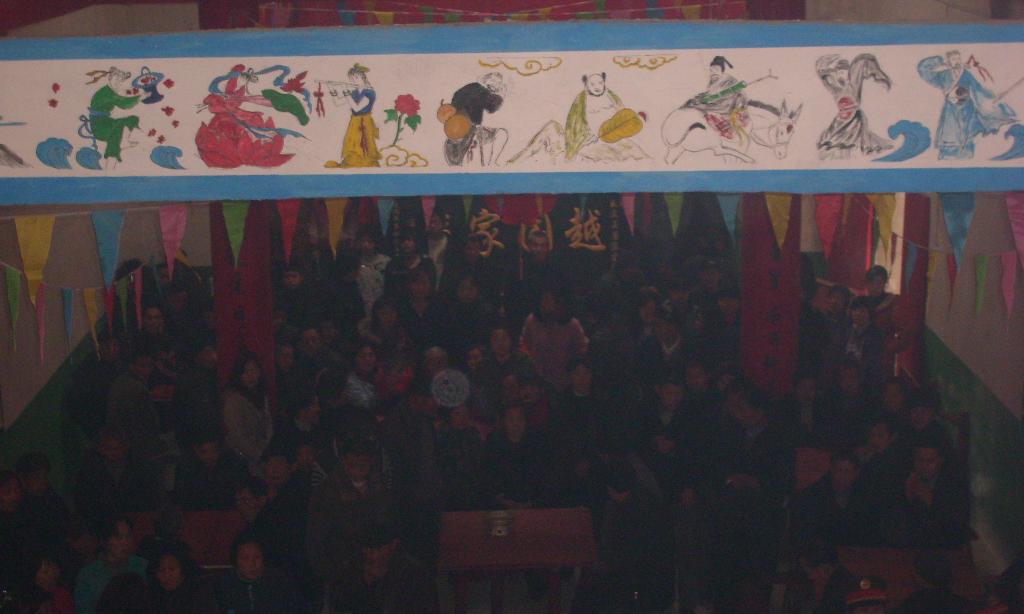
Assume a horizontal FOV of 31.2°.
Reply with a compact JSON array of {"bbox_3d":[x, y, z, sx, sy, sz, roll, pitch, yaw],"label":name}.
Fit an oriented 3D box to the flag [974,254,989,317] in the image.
[{"bbox_3d":[2.204,-0.096,8.610,0.020,0.300,0.215,-1,14,0],"label":"flag"}]

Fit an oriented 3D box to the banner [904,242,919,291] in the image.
[{"bbox_3d":[2.171,-0.210,9.990,0.020,0.300,0.215,-1,14,0],"label":"banner"}]

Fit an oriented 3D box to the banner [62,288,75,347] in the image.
[{"bbox_3d":[-1.741,0.073,7.200,0.020,0.300,0.215,-2,14,-3],"label":"banner"}]

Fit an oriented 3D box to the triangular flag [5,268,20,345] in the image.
[{"bbox_3d":[-1.711,0.012,6.300,0.020,0.300,0.215,-2,14,-3],"label":"triangular flag"}]

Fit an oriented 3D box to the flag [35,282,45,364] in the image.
[{"bbox_3d":[-1.732,0.061,6.750,0.020,0.300,0.215,-2,14,-3],"label":"flag"}]

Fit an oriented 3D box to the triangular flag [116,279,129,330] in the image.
[{"bbox_3d":[-1.813,0.002,8.550,0.020,0.300,0.215,-2,14,-3],"label":"triangular flag"}]

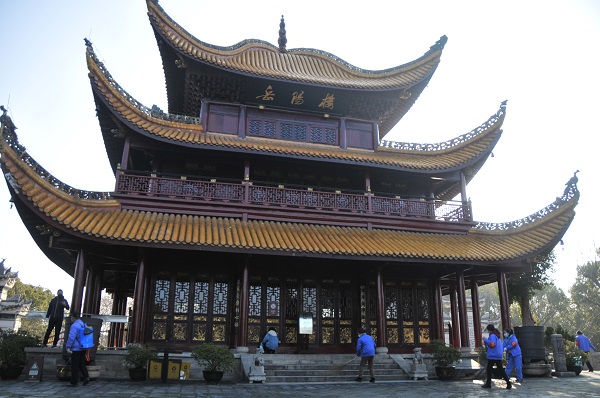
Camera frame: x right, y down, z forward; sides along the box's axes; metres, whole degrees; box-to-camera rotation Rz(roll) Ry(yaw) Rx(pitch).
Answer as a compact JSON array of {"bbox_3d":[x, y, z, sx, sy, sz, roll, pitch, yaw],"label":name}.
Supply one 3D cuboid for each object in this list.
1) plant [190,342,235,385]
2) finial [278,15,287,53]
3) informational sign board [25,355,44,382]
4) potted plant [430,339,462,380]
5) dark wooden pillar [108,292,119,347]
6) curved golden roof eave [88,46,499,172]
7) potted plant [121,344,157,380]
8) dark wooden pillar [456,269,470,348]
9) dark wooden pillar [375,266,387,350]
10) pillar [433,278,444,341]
[{"bbox_3d":[-2.419,4.533,12.422,1.189,1.089,1.189,5,-18,-13],"label":"plant"},{"bbox_3d":[-1.152,-10.937,29.570,0.500,3.094,0.500,5,-18,-13],"label":"finial"},{"bbox_3d":[-6.386,4.071,10.787,0.408,0.634,0.200,5,-18,-13],"label":"informational sign board"},{"bbox_3d":[4.745,5.183,14.553,1.004,1.223,1.004,5,-18,-13],"label":"potted plant"},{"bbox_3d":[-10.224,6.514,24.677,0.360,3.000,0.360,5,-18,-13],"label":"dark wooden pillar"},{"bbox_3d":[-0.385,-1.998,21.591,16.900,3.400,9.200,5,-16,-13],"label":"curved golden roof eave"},{"bbox_3d":[-4.522,4.598,12.738,0.992,1.025,0.992,5,-18,-13],"label":"potted plant"},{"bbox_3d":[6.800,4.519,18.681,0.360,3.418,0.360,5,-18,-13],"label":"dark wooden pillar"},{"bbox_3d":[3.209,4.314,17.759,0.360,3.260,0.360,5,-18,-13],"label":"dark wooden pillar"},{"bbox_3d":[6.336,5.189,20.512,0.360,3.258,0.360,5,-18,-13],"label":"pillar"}]

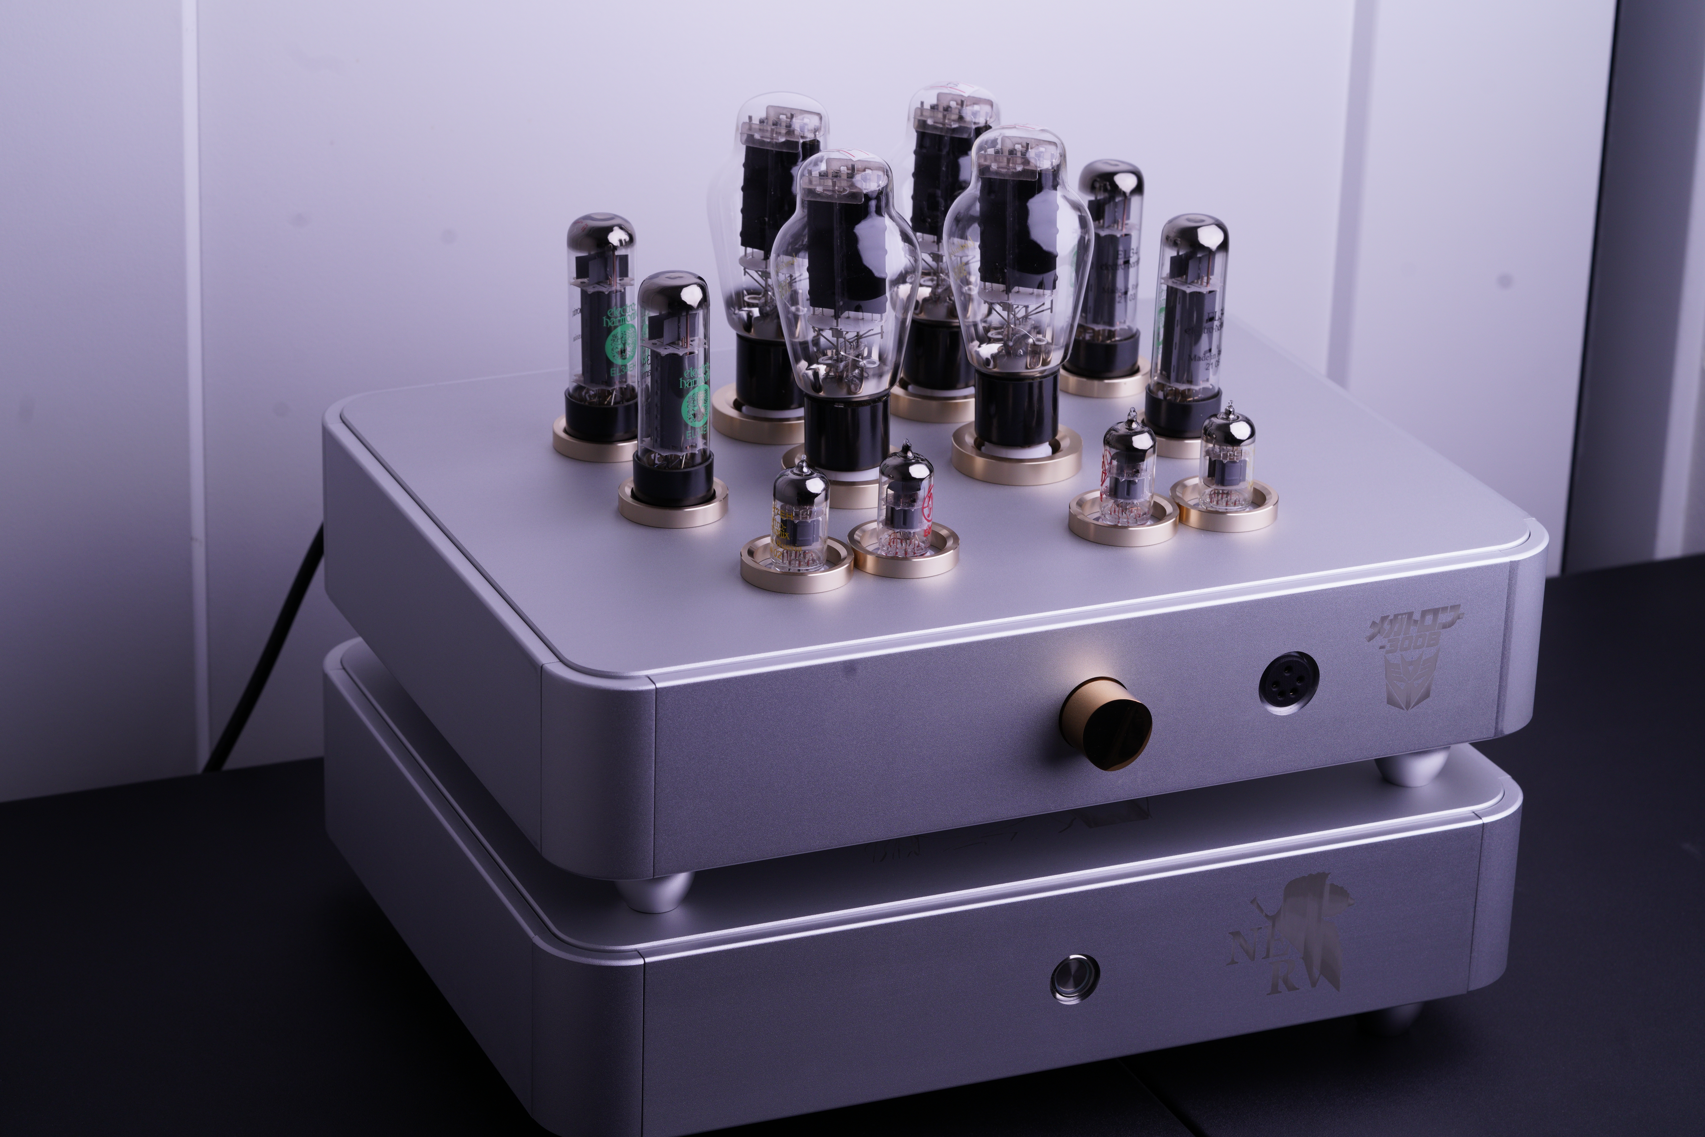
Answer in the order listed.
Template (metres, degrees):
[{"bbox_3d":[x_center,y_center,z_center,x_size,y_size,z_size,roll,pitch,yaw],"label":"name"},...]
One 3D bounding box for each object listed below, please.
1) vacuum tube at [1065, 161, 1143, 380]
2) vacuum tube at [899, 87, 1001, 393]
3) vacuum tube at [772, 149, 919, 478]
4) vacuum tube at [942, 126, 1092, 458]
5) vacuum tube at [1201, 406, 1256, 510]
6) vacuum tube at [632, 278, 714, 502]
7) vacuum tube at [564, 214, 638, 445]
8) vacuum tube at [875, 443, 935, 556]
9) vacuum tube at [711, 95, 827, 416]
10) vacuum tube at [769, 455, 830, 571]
[{"bbox_3d":[0.112,-0.134,1.899,0.033,0.095,0.033,2,23,-1],"label":"vacuum tube"},{"bbox_3d":[0.040,-0.140,1.819,0.061,0.136,0.061,2,22,-1],"label":"vacuum tube"},{"bbox_3d":[-0.003,-0.107,1.762,0.061,0.132,0.061,2,23,-1],"label":"vacuum tube"},{"bbox_3d":[0.068,-0.114,1.753,0.061,0.139,0.061,-1,22,0],"label":"vacuum tube"},{"bbox_3d":[0.152,-0.046,1.726,0.021,0.046,0.021,2,22,-1],"label":"vacuum tube"},{"bbox_3d":[-0.073,-0.074,1.743,0.033,0.094,0.033,2,23,-1],"label":"vacuum tube"},{"bbox_3d":[-0.105,-0.103,1.806,0.033,0.095,0.033,2,23,-1],"label":"vacuum tube"},{"bbox_3d":[0.022,-0.030,1.714,0.022,0.047,0.022,2,23,-1],"label":"vacuum tube"},{"bbox_3d":[-0.030,-0.132,1.789,0.061,0.138,0.061,2,22,-1],"label":"vacuum tube"},{"bbox_3d":[-0.021,-0.022,1.655,0.021,0.046,0.021,2,22,-1],"label":"vacuum tube"}]

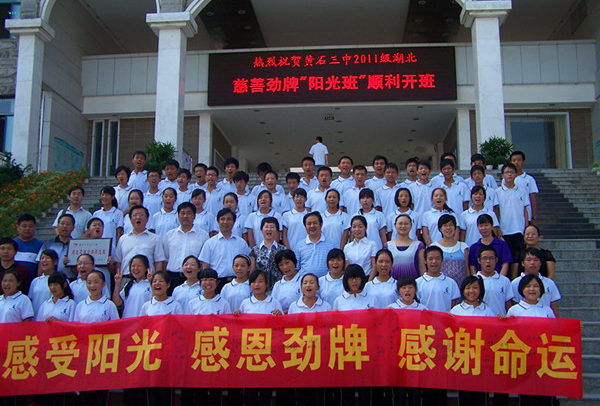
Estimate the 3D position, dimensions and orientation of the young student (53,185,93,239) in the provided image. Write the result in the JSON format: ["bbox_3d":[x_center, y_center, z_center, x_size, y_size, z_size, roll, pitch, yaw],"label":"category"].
[{"bbox_3d":[-2.842,0.611,8.180,0.500,1.668,0.300,0,-6,-5],"label":"young student"}]

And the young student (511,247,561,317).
[{"bbox_3d":[2.276,1.250,6.319,0.490,1.665,0.320,-2,-7,12],"label":"young student"}]

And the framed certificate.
[{"bbox_3d":[-2.301,0.541,7.201,0.460,0.290,0.030,0,-13,-2],"label":"framed certificate"}]

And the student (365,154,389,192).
[{"bbox_3d":[1.106,0.158,9.401,0.470,1.688,0.280,-1,-8,6],"label":"student"}]

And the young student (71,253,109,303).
[{"bbox_3d":[-2.108,1.263,6.497,0.440,1.529,0.280,0,-9,2],"label":"young student"}]

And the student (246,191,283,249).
[{"bbox_3d":[-0.444,0.614,8.165,0.450,1.561,0.280,0,-9,3],"label":"student"}]

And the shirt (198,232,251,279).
[{"bbox_3d":[-0.818,0.573,7.185,0.550,0.530,0.290,0,-6,0],"label":"shirt"}]

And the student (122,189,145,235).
[{"bbox_3d":[-2.112,0.611,8.313,0.440,1.600,0.280,0,-9,-2],"label":"student"}]

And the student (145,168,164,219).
[{"bbox_3d":[-1.965,0.372,8.791,0.460,1.688,0.290,0,-7,-3],"label":"student"}]

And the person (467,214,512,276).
[{"bbox_3d":[2.114,0.923,7.350,0.460,1.601,0.280,-1,-8,10],"label":"person"}]

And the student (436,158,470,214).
[{"bbox_3d":[2.068,0.253,8.993,0.470,1.725,0.280,-1,-8,9],"label":"student"}]

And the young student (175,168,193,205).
[{"bbox_3d":[-1.567,0.371,8.755,0.450,1.682,0.280,0,-7,-2],"label":"young student"}]

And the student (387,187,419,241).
[{"bbox_3d":[1.241,0.621,7.733,0.440,1.614,0.270,-1,-6,7],"label":"student"}]

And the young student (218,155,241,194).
[{"bbox_3d":[-0.964,0.206,9.445,0.460,1.730,0.290,0,-7,0],"label":"young student"}]

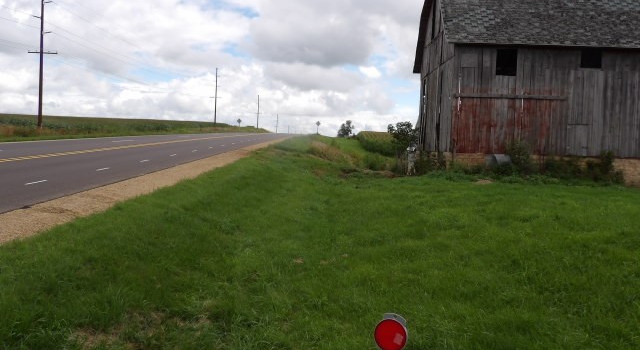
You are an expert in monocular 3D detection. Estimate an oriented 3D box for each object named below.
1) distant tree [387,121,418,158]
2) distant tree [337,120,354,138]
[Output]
[{"bbox_3d":[6.734,-2.758,42.000,2.700,3.200,2.600,2,3,0],"label":"distant tree"},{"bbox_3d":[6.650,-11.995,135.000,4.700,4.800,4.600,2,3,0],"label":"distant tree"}]

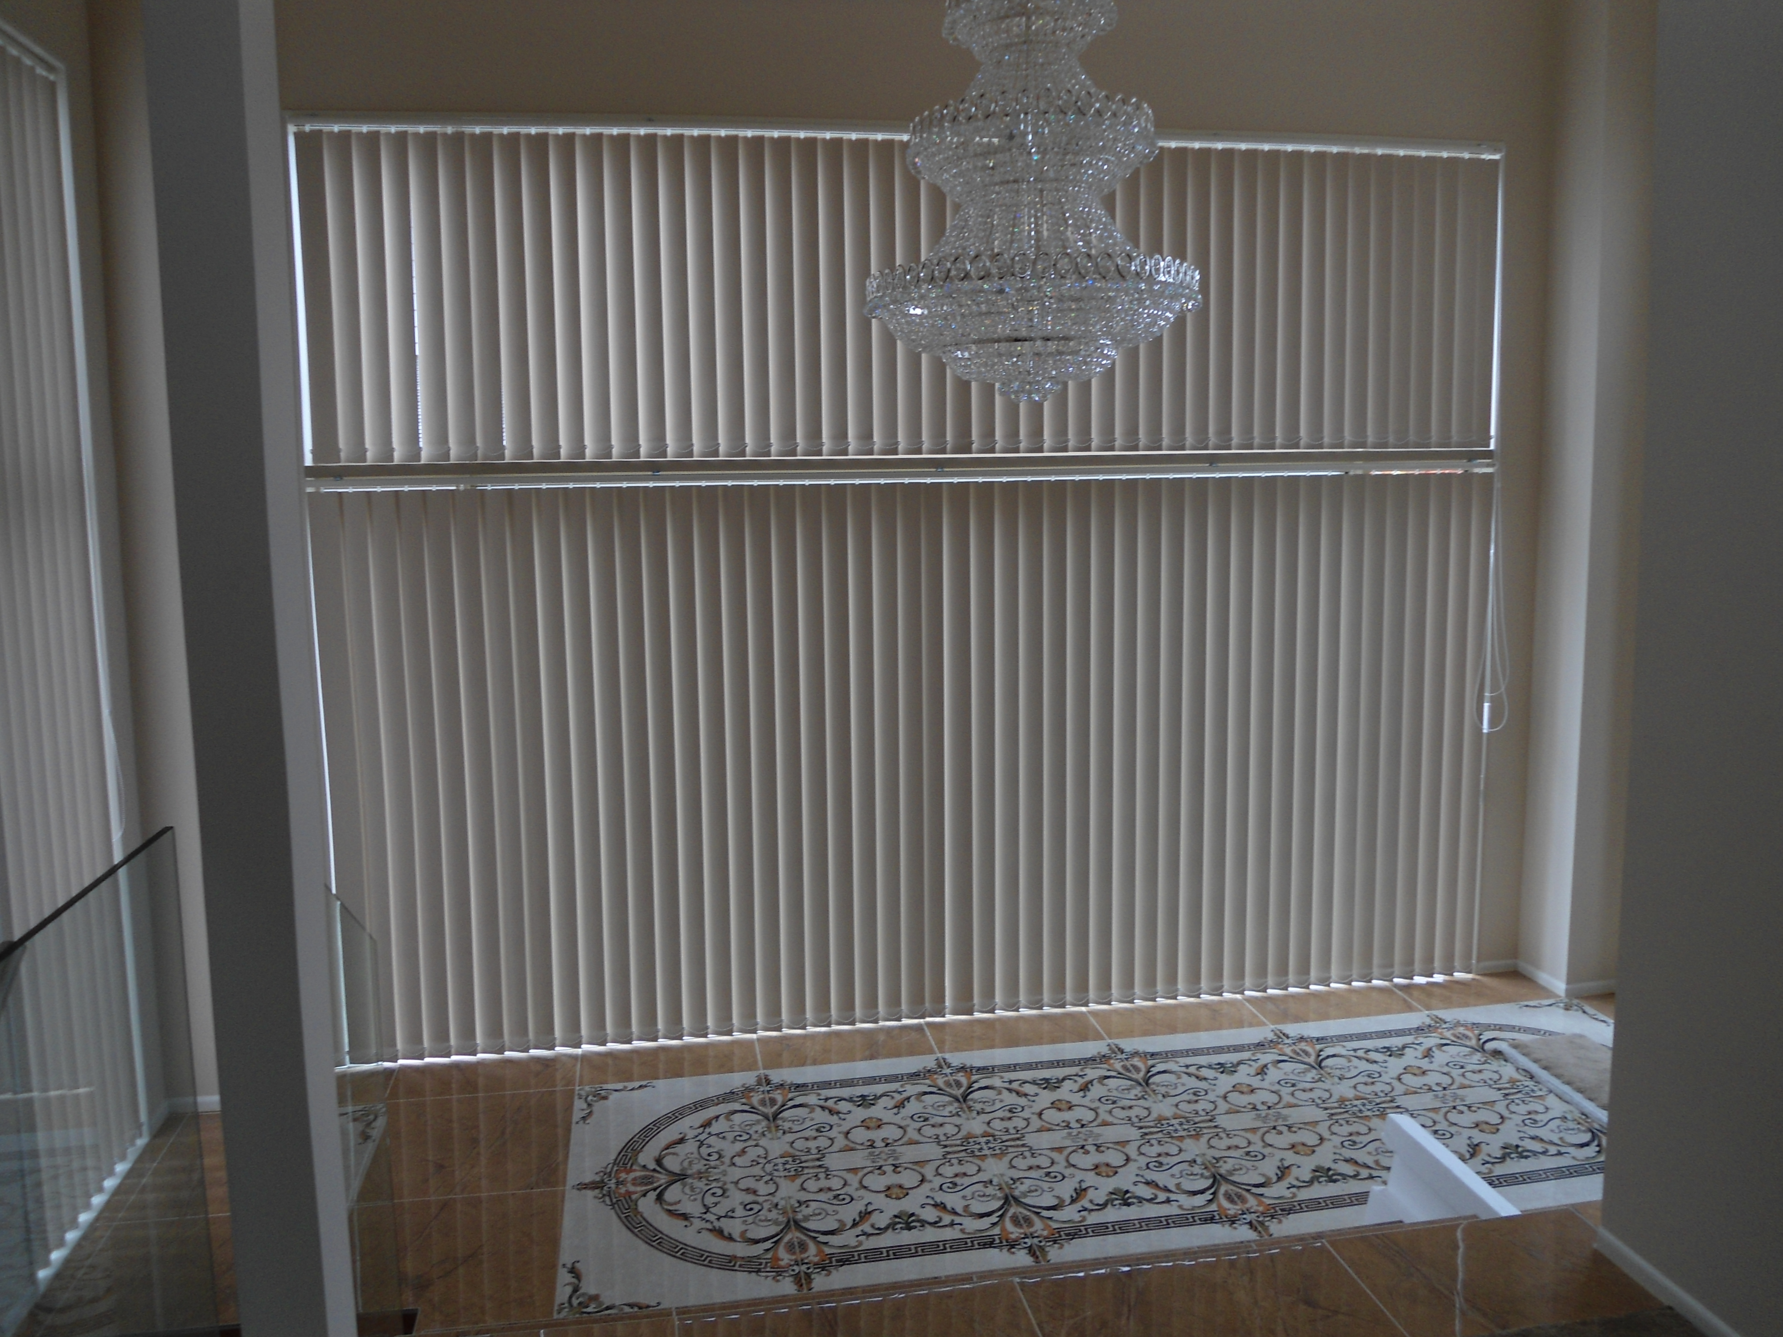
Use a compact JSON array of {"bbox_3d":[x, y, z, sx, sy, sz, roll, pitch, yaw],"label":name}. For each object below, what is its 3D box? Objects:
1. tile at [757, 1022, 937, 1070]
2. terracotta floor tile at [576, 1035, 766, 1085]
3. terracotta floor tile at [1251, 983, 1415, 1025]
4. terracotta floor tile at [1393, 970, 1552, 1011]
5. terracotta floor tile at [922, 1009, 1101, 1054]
[{"bbox_3d":[-0.154,1.311,4.626,0.600,0.010,0.291,-2,8,-10],"label":"tile"},{"bbox_3d":[-0.745,1.335,4.525,0.600,0.010,0.291,-2,8,-10],"label":"terracotta floor tile"},{"bbox_3d":[1.619,1.241,4.930,0.600,0.010,0.291,-2,8,-10],"label":"terracotta floor tile"},{"bbox_3d":[2.195,1.218,5.028,0.570,0.010,0.291,-2,8,-10],"label":"terracotta floor tile"},{"bbox_3d":[0.437,1.288,4.727,0.600,0.010,0.291,-2,8,-10],"label":"terracotta floor tile"}]

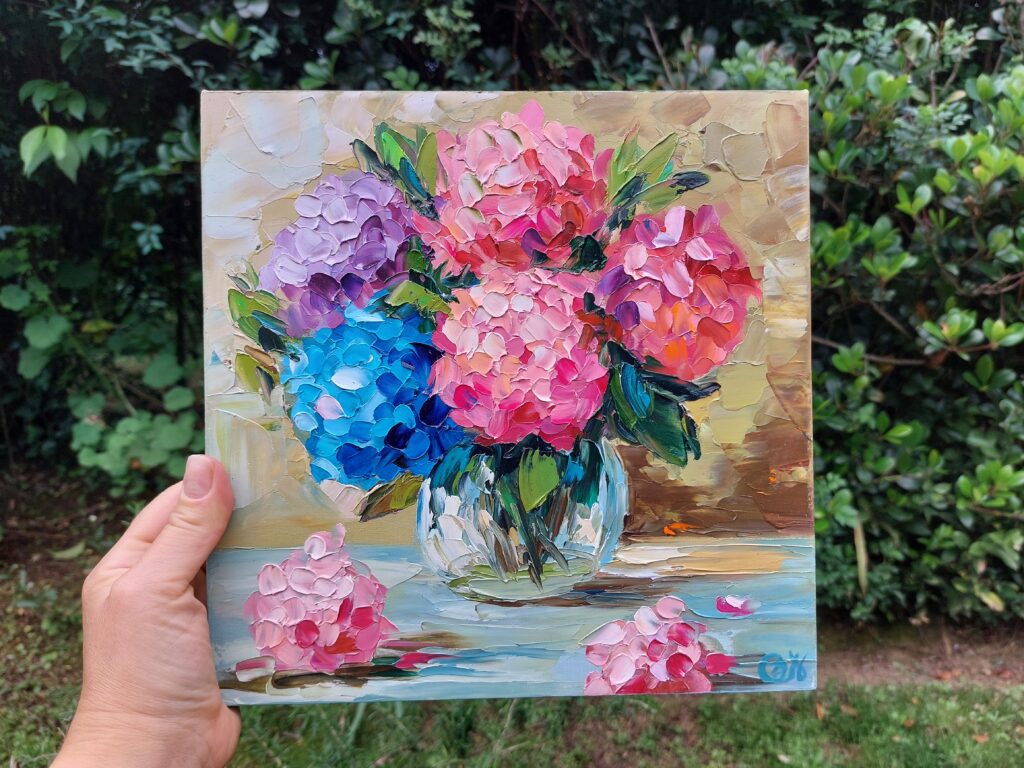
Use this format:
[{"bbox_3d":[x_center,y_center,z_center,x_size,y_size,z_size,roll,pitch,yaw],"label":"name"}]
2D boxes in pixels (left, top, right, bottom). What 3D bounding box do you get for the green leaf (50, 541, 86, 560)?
[{"bbox_3d":[-1.374,0.517,2.200,0.110,0.028,0.045,-4,15,-17],"label":"green leaf"}]

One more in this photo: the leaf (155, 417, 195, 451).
[{"bbox_3d":[-1.069,0.157,2.250,0.120,0.105,0.035,-7,-24,-26],"label":"leaf"}]

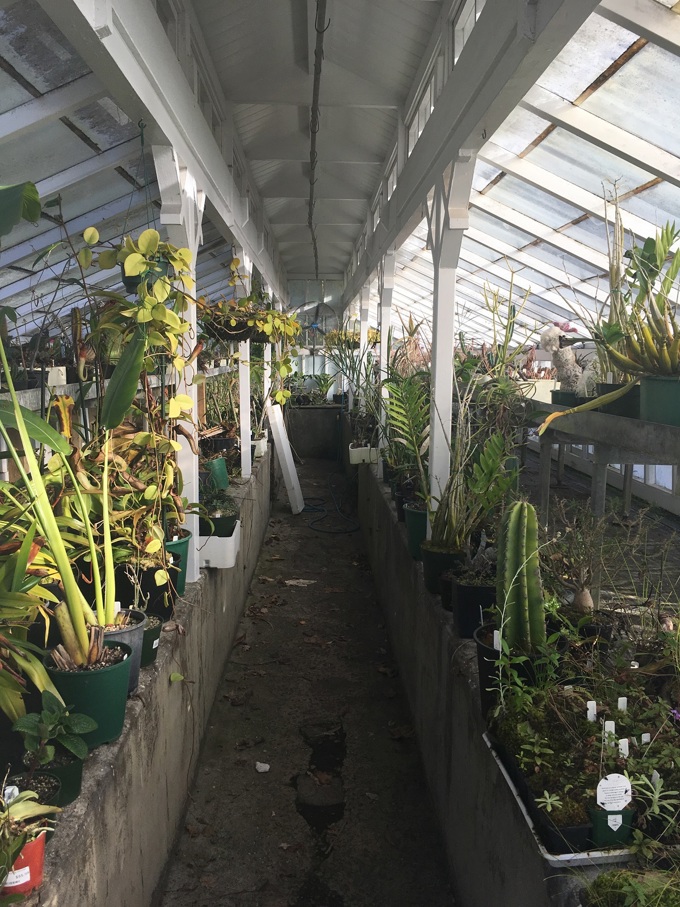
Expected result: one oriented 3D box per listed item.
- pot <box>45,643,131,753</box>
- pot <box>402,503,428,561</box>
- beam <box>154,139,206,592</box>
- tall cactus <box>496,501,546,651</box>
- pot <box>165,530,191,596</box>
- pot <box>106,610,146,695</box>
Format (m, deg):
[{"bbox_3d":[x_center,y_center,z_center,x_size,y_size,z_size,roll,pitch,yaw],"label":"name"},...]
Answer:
[{"bbox_3d":[-0.596,0.575,1.815,0.203,0.193,0.203,0,7,-2],"label":"pot"},{"bbox_3d":[0.383,0.363,3.440,0.203,0.213,0.203,1,7,0],"label":"pot"},{"bbox_3d":[-0.600,-0.267,2.939,0.084,1.568,0.732,0,7,-2],"label":"beam"},{"bbox_3d":[0.445,0.294,1.851,0.123,0.360,0.123,0,7,-2],"label":"tall cactus"},{"bbox_3d":[-0.676,0.421,2.863,0.247,0.222,0.247,0,7,-2],"label":"pot"},{"bbox_3d":[-0.622,0.544,2.047,0.205,0.193,0.205,0,7,-2],"label":"pot"}]

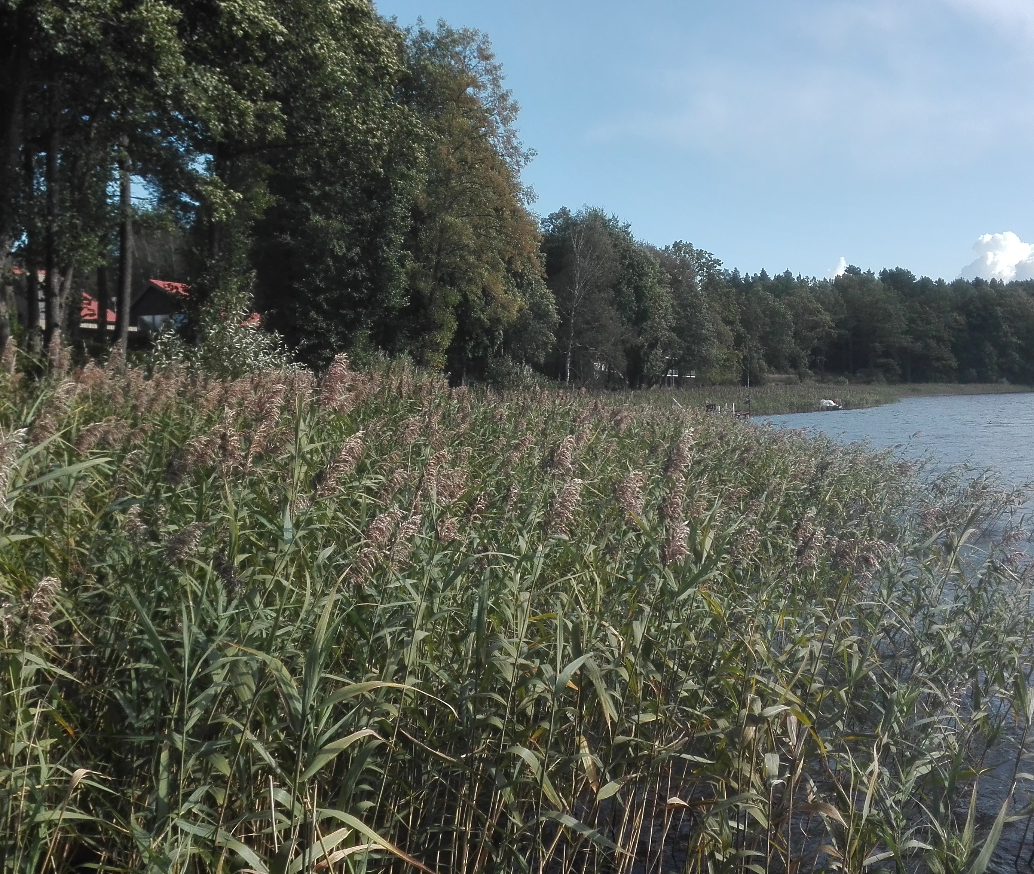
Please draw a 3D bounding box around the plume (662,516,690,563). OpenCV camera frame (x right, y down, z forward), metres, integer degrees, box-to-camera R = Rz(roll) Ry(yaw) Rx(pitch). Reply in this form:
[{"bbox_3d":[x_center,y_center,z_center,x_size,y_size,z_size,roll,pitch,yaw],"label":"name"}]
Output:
[{"bbox_3d":[0.703,0.455,4.900,0.098,0.195,0.088,8,3,0],"label":"plume"}]

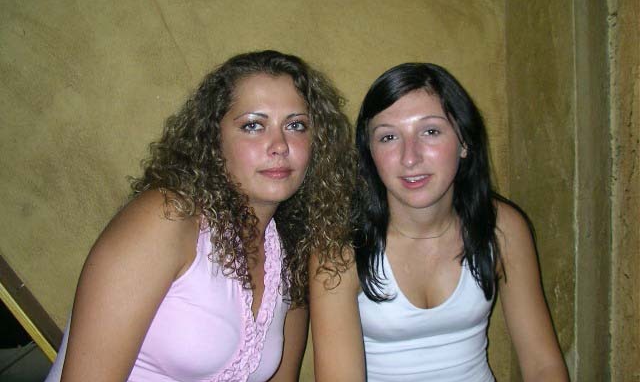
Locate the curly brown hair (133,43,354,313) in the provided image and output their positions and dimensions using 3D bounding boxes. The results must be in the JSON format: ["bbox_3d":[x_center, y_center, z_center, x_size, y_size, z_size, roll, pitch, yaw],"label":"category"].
[{"bbox_3d":[-0.118,-0.021,1.080,0.330,0.380,0.270,-2,3,-15],"label":"curly brown hair"}]

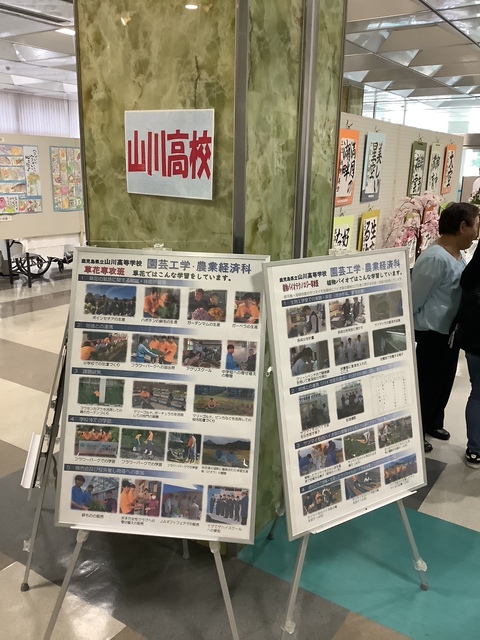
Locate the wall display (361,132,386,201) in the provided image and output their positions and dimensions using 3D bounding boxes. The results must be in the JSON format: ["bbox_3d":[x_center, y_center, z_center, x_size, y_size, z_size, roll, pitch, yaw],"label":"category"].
[{"bbox_3d":[0.924,-1.062,3.982,0.020,0.466,0.317,11,18,34],"label":"wall display"}]

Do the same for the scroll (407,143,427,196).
[{"bbox_3d":[1.448,-1.222,4.691,0.020,0.450,0.318,11,18,34],"label":"scroll"}]

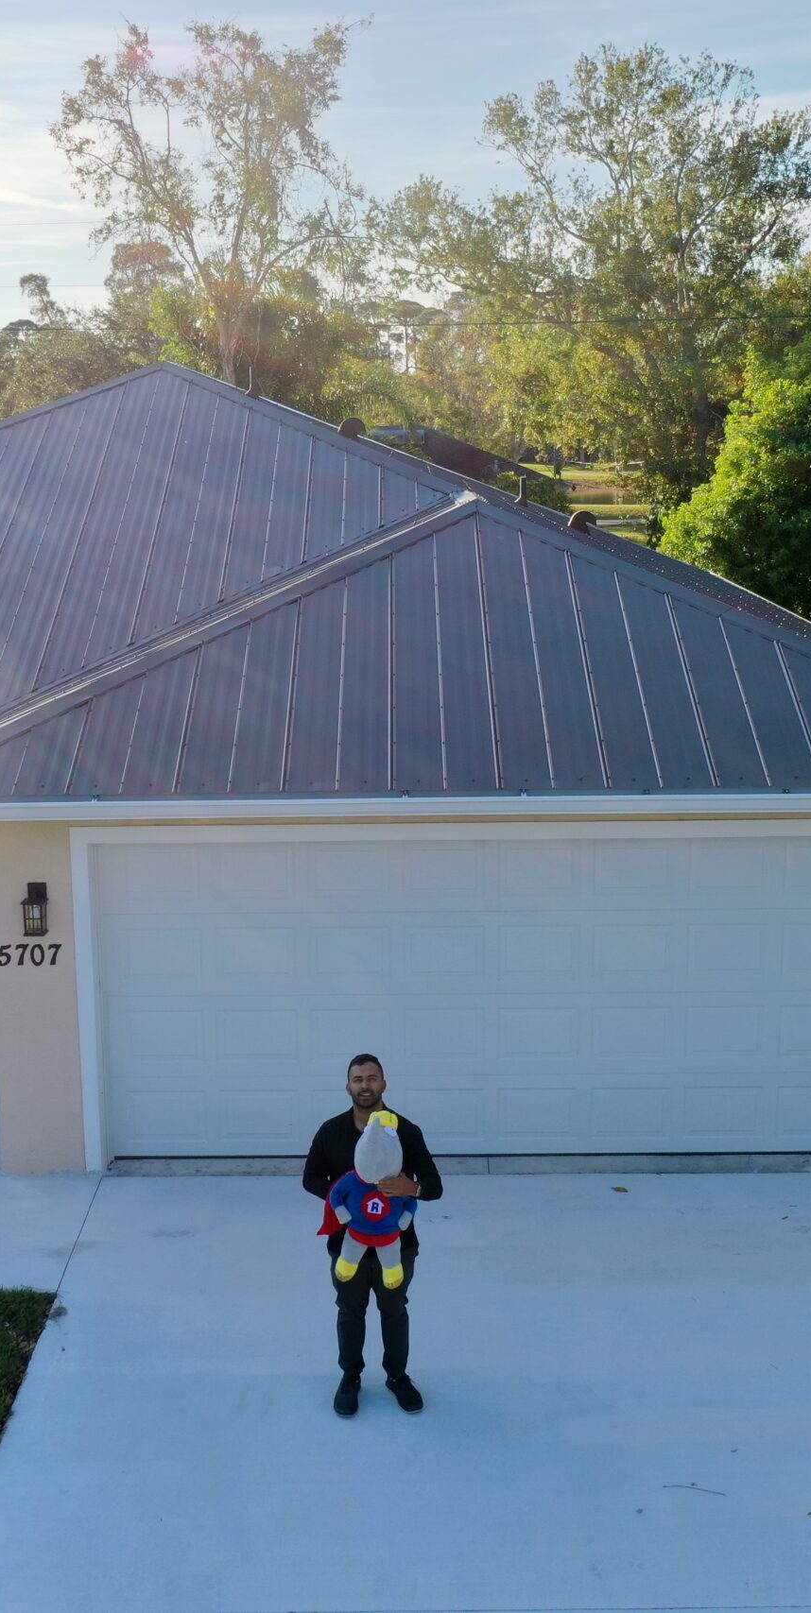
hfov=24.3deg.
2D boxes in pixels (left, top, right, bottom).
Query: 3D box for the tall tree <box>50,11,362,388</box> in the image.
[{"bbox_3d":[-4.515,-11.207,44.715,7.142,14.099,6.428,-1,11,1],"label":"tall tree"}]

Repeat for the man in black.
[{"bbox_3d":[-0.158,2.009,8.754,0.650,1.750,0.450,-1,11,1],"label":"man in black"}]

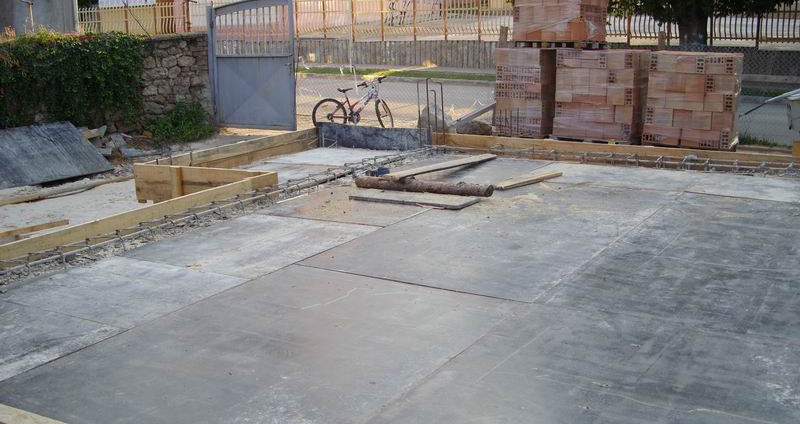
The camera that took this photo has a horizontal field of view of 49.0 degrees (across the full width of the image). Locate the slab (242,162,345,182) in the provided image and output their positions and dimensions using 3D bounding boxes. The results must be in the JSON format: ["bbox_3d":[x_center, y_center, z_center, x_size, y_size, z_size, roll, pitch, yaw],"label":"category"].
[{"bbox_3d":[-1.278,-0.392,8.924,1.100,0.050,0.950,7,15,31],"label":"slab"}]

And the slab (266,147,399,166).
[{"bbox_3d":[-0.679,-0.592,9.741,1.150,0.050,1.100,7,15,31],"label":"slab"}]

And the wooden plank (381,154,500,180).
[{"bbox_3d":[0.464,-0.460,8.664,0.170,0.030,2.022,7,13,32],"label":"wooden plank"}]

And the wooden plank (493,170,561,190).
[{"bbox_3d":[1.216,-0.283,8.039,0.931,0.030,0.130,-13,17,-42],"label":"wooden plank"}]

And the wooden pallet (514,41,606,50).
[{"bbox_3d":[2.347,-2.432,12.799,1.050,0.130,1.000,8,16,34],"label":"wooden pallet"}]

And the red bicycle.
[{"bbox_3d":[-0.794,-1.811,15.000,1.580,1.000,0.580,-1,13,0],"label":"red bicycle"}]

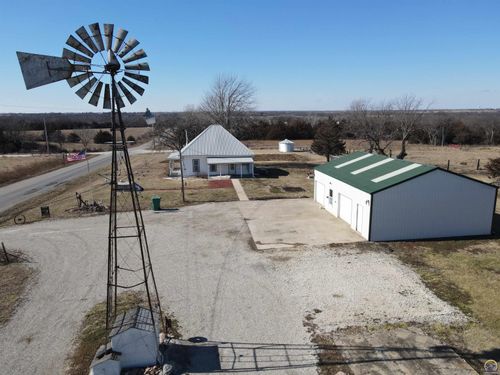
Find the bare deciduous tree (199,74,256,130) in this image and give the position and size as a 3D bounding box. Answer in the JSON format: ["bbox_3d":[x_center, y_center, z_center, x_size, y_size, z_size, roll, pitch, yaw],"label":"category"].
[{"bbox_3d":[-4.678,-15.369,74.425,12.605,16.792,12.605,0,12,0],"label":"bare deciduous tree"}]

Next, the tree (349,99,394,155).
[{"bbox_3d":[24.666,-12.076,70.580,9.332,11.521,9.332,0,12,0],"label":"tree"}]

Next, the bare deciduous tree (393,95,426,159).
[{"bbox_3d":[31.396,-11.896,68.073,7.238,12.122,7.238,0,12,0],"label":"bare deciduous tree"}]

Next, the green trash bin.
[{"bbox_3d":[-9.056,1.531,33.246,0.720,1.150,0.850,-5,13,-21],"label":"green trash bin"}]

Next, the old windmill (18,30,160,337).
[{"bbox_3d":[-5.204,0.516,12.167,3.900,11.950,2.000,-3,12,-10],"label":"old windmill"}]

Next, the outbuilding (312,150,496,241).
[{"bbox_3d":[12.363,-0.065,30.497,9.850,5.100,11.900,-2,12,-9],"label":"outbuilding"}]

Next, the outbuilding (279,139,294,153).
[{"bbox_3d":[8.515,-9.893,81.273,3.550,3.000,3.550,0,12,0],"label":"outbuilding"}]

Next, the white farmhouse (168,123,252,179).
[{"bbox_3d":[-6.086,-5.881,53.314,12.550,7.150,11.550,-2,12,-8],"label":"white farmhouse"}]

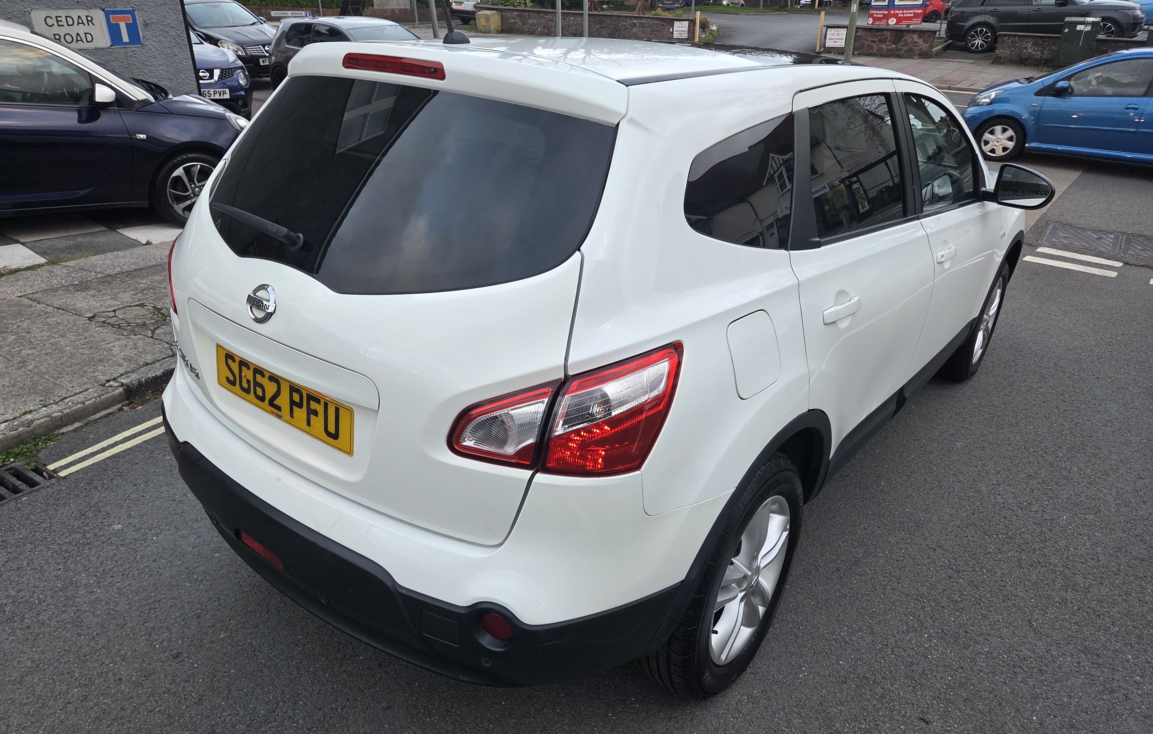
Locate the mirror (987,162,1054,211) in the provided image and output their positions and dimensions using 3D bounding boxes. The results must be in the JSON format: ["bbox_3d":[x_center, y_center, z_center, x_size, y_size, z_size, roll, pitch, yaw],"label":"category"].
[{"bbox_3d":[1.817,-0.736,3.140,0.240,0.175,0.160,19,28,33],"label":"mirror"}]

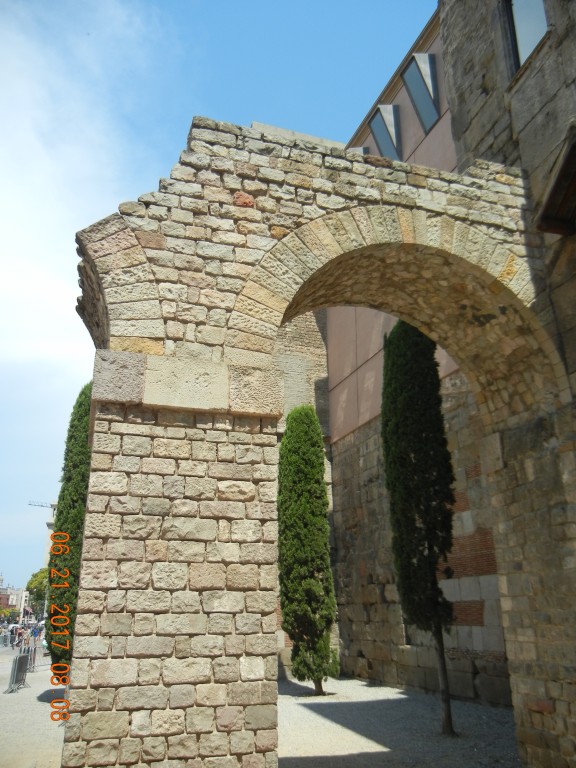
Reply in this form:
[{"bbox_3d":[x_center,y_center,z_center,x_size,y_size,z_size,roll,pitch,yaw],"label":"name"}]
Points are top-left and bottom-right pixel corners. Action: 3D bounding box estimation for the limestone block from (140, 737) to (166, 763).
[{"bbox_3d":[-1.019,2.725,4.993,0.184,0.162,0.200,6,-21,-16],"label":"limestone block"}]

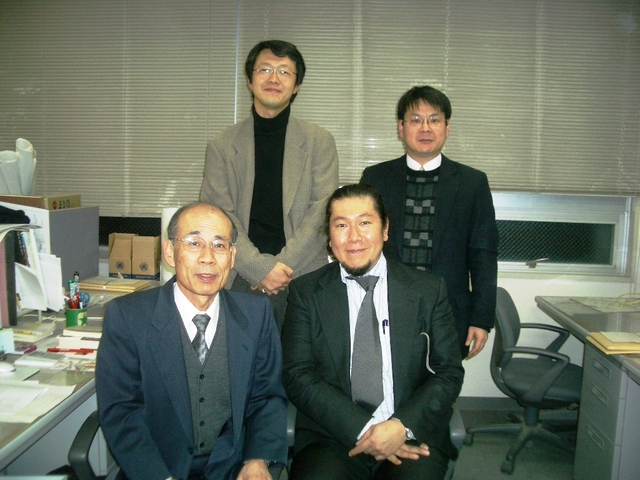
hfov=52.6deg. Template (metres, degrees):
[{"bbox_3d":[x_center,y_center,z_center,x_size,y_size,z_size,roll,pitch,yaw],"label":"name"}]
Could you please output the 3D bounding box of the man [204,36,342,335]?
[{"bbox_3d":[-0.195,0.170,2.430,0.500,1.760,0.340,2,6,-2],"label":"man"}]

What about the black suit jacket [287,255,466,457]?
[{"bbox_3d":[0.150,0.359,1.830,0.520,0.570,0.380,2,6,3],"label":"black suit jacket"}]

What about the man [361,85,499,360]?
[{"bbox_3d":[0.385,0.248,2.430,0.500,1.640,0.320,2,6,6],"label":"man"}]

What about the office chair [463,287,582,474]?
[{"bbox_3d":[1.020,0.630,3.090,0.600,0.780,0.590,4,7,24],"label":"office chair"}]

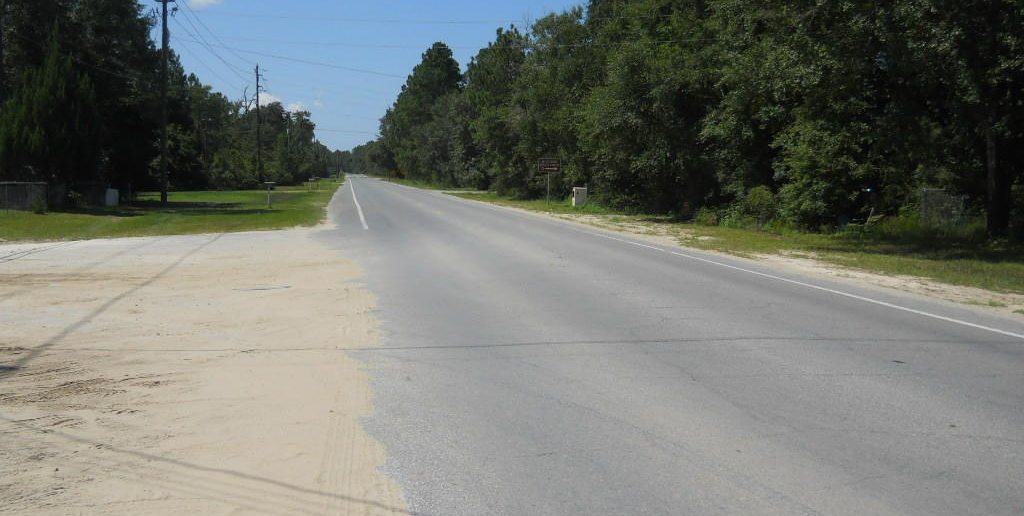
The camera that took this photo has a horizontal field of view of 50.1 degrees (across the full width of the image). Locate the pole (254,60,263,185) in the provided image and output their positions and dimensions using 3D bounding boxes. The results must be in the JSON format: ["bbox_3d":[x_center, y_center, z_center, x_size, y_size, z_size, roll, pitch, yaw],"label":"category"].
[{"bbox_3d":[-25.941,-13.692,112.000,0.750,12.500,0.450,0,5,-9],"label":"pole"}]

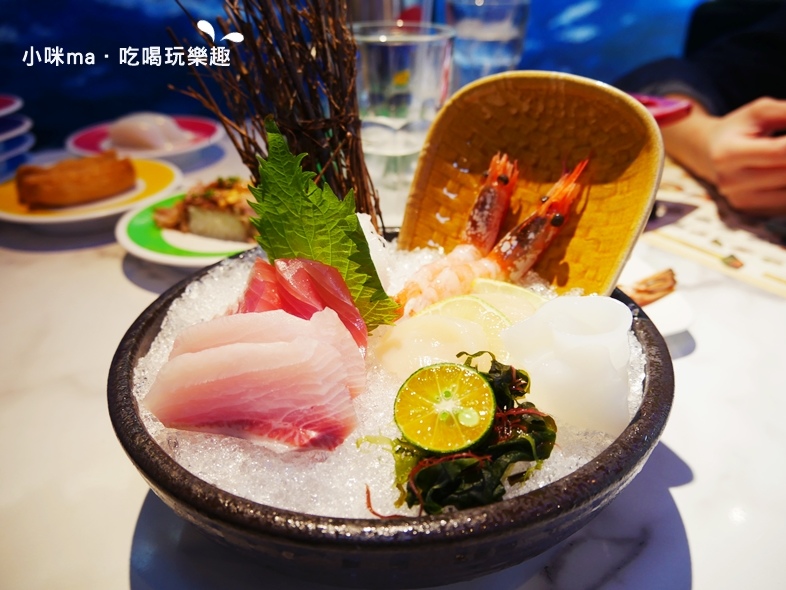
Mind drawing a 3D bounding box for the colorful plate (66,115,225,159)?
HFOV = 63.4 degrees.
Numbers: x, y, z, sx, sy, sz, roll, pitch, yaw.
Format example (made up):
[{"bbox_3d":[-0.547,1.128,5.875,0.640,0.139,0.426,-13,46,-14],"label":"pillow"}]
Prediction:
[{"bbox_3d":[-0.242,-0.148,0.637,0.150,0.024,0.150,0,30,0],"label":"colorful plate"}]

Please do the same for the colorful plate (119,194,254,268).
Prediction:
[{"bbox_3d":[-0.118,-0.044,0.459,0.150,0.024,0.150,0,30,0],"label":"colorful plate"}]

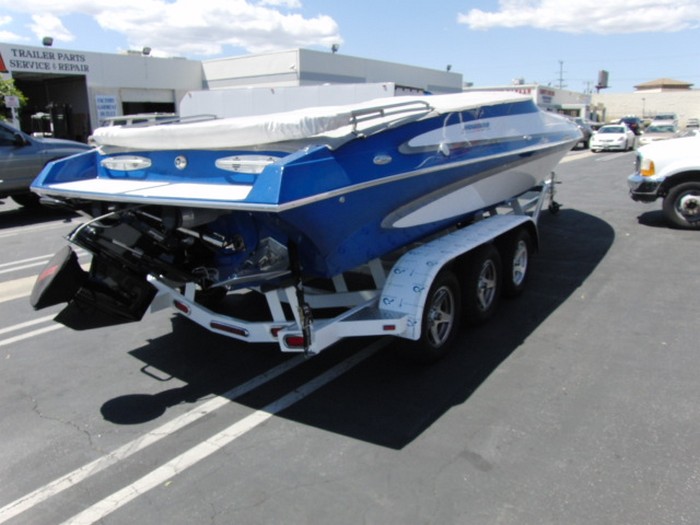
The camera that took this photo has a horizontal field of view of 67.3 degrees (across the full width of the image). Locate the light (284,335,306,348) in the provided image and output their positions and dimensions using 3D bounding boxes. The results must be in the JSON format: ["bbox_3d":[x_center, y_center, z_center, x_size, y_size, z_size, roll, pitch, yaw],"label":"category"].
[{"bbox_3d":[-0.320,0.473,3.133,0.180,0.074,0.035,-10,7,38],"label":"light"}]

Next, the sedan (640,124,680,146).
[{"bbox_3d":[17.035,-6.809,28.986,1.800,1.440,4.750,9,18,32],"label":"sedan"}]

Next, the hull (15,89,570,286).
[{"bbox_3d":[0.998,-1.216,5.984,2.570,1.390,7.859,9,18,35],"label":"hull"}]

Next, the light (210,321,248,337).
[{"bbox_3d":[-0.863,0.472,3.739,0.390,0.053,0.033,9,18,35],"label":"light"}]

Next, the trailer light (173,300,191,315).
[{"bbox_3d":[-1.288,0.346,4.025,0.180,0.070,0.035,28,29,28],"label":"trailer light"}]

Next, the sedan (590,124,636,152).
[{"bbox_3d":[14.430,-6.826,28.663,1.790,1.420,4.660,9,18,32],"label":"sedan"}]

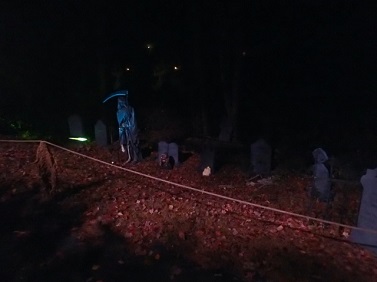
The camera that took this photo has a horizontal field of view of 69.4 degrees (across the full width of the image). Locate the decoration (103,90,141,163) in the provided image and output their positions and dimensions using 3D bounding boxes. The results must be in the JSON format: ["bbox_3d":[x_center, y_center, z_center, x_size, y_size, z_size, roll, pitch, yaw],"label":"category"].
[{"bbox_3d":[-1.847,-0.392,7.500,0.850,1.950,0.620,3,7,25],"label":"decoration"}]

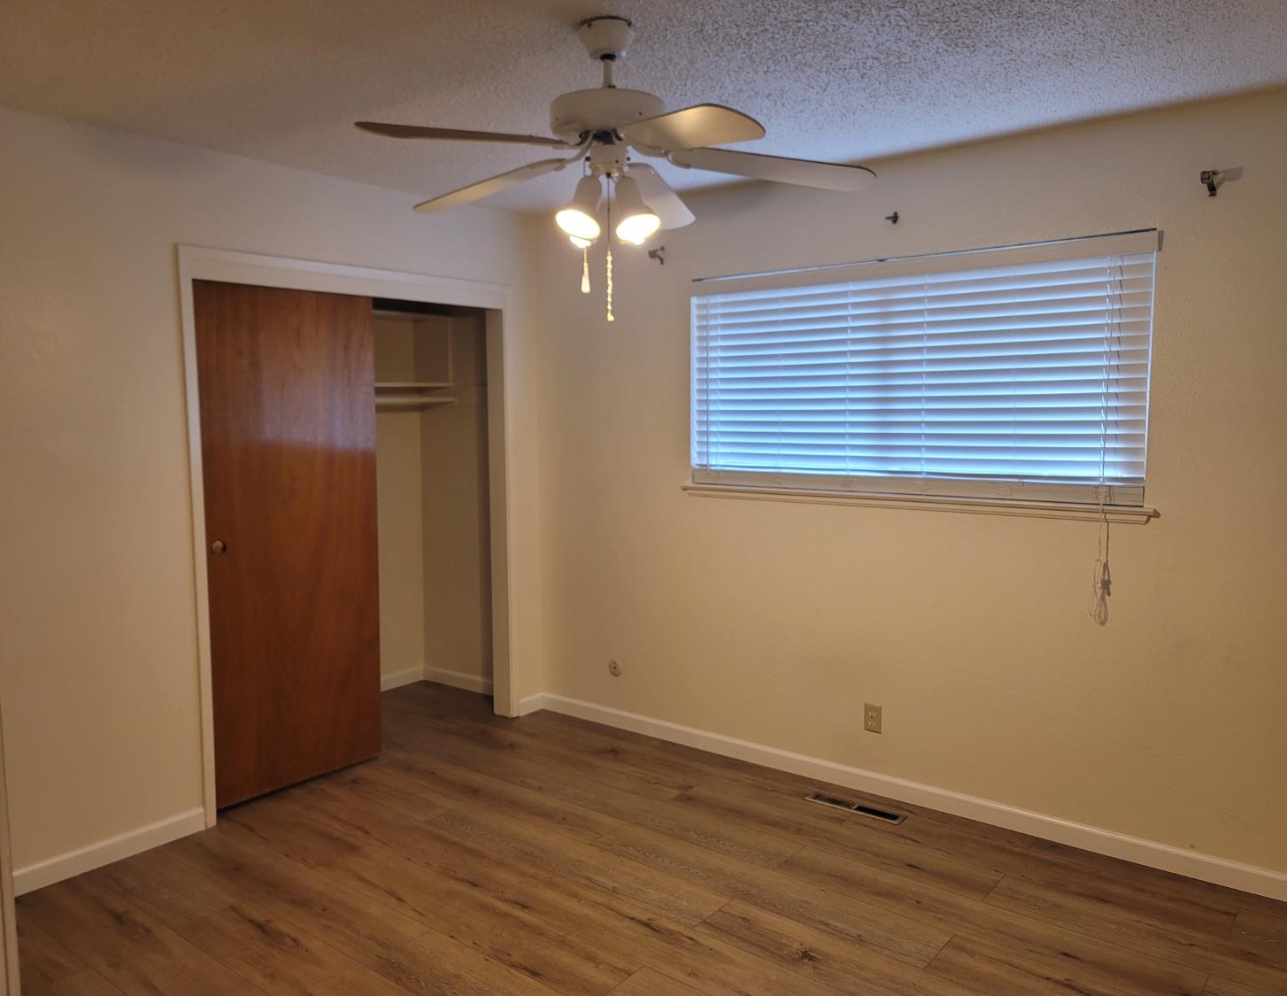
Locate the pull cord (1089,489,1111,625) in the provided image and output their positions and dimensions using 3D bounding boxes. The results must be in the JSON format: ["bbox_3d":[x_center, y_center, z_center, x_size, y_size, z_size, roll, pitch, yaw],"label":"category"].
[{"bbox_3d":[1.517,0.198,3.198,0.055,0.456,0.030,4,7,38],"label":"pull cord"}]

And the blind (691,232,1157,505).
[{"bbox_3d":[0.931,-0.456,3.638,1.788,0.877,0.065,4,7,38],"label":"blind"}]

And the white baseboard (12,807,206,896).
[{"bbox_3d":[-1.829,1.208,3.278,0.014,0.083,0.672,4,7,38],"label":"white baseboard"}]

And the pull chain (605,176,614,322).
[{"bbox_3d":[-0.083,-0.603,2.323,0.020,0.347,0.020,0,5,0],"label":"pull chain"}]

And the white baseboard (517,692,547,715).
[{"bbox_3d":[-0.582,1.053,4.879,0.014,0.083,0.164,4,7,38],"label":"white baseboard"}]

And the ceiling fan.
[{"bbox_3d":[-0.119,-0.885,2.351,1.260,0.540,1.270,4,7,38],"label":"ceiling fan"}]

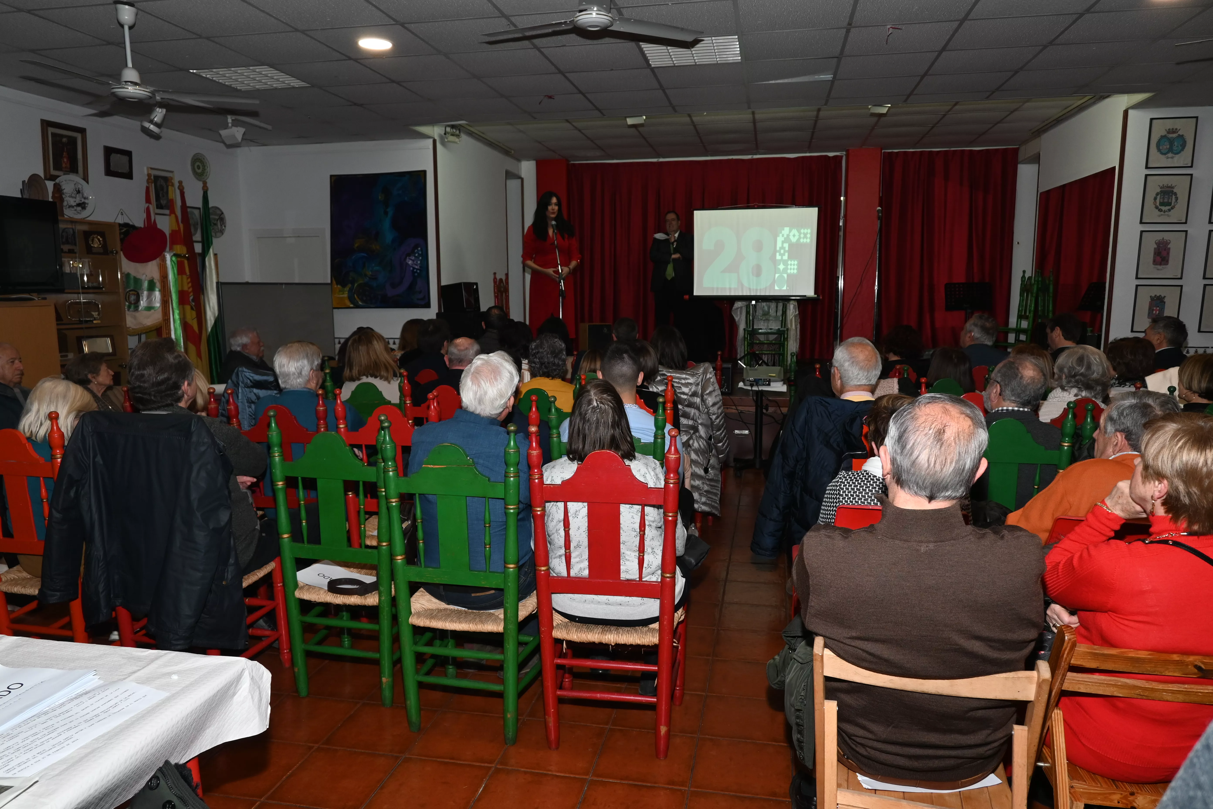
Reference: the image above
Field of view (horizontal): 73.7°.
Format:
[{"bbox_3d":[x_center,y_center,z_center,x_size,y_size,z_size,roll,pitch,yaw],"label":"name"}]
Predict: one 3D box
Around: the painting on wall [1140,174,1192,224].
[{"bbox_3d":[4.666,-1.710,6.739,0.350,0.400,0.025,1,9,11],"label":"painting on wall"}]

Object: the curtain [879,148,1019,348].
[{"bbox_3d":[4.196,-1.823,10.053,1.570,2.570,0.140,1,9,11],"label":"curtain"}]

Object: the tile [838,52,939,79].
[{"bbox_3d":[1.839,-2.248,5.357,0.600,0.020,0.595,1,8,11],"label":"tile"}]

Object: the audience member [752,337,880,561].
[{"bbox_3d":[1.009,0.374,3.522,0.560,1.340,0.800,0,8,3],"label":"audience member"}]

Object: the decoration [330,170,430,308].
[{"bbox_3d":[-2.278,-1.639,8.132,1.045,1.335,0.040,1,9,11],"label":"decoration"}]

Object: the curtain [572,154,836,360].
[{"bbox_3d":[1.242,-1.894,10.630,3.550,2.570,0.140,1,9,11],"label":"curtain"}]

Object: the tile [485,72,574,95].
[{"bbox_3d":[-0.537,-2.307,5.833,0.600,0.020,0.595,1,8,11],"label":"tile"}]

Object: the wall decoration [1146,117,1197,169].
[{"bbox_3d":[4.664,-2.157,6.672,0.350,0.400,0.025,1,9,11],"label":"wall decoration"}]

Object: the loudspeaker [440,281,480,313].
[{"bbox_3d":[-1.394,-1.022,7.751,0.270,0.290,0.230,-2,6,30],"label":"loudspeaker"}]

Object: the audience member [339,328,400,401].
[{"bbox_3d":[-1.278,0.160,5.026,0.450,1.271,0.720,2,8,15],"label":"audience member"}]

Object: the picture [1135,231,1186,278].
[{"bbox_3d":[4.606,-1.239,6.706,0.345,0.392,0.020,1,8,11],"label":"picture"}]

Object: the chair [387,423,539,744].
[{"bbox_3d":[-0.445,0.574,2.811,0.455,1.060,0.470,2,8,14],"label":"chair"}]

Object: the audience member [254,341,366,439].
[{"bbox_3d":[-1.401,0.342,3.989,0.540,1.290,0.800,3,8,19],"label":"audience member"}]

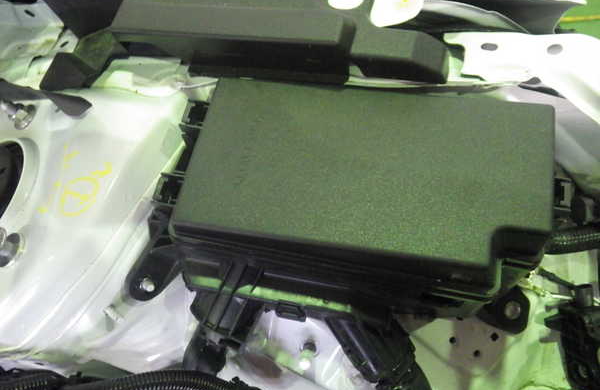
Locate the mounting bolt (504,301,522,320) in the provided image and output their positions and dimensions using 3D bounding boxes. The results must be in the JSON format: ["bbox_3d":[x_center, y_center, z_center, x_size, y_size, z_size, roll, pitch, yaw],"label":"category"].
[{"bbox_3d":[0.184,0.100,0.464,0.015,0.011,0.015,7,67,10],"label":"mounting bolt"}]

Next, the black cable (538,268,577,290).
[{"bbox_3d":[0.228,0.075,0.474,0.033,0.008,0.008,27,72,17],"label":"black cable"}]

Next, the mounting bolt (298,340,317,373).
[{"bbox_3d":[0.007,0.154,0.514,0.014,0.014,0.030,7,27,11],"label":"mounting bolt"}]

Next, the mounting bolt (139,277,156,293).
[{"bbox_3d":[-0.146,0.086,0.515,0.015,0.011,0.015,-3,66,6],"label":"mounting bolt"}]

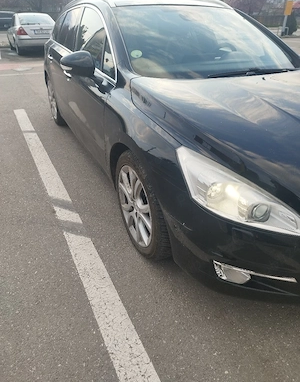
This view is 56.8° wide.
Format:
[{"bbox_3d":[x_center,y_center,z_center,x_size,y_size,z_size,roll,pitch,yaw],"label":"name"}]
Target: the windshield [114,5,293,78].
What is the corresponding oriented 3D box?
[{"bbox_3d":[0.428,-1.147,2.060,1.430,0.140,0.900,-13,63,-23],"label":"windshield"}]

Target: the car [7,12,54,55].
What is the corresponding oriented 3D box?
[{"bbox_3d":[-4.820,-6.495,11.445,1.810,1.440,4.700,-14,35,-25],"label":"car"}]

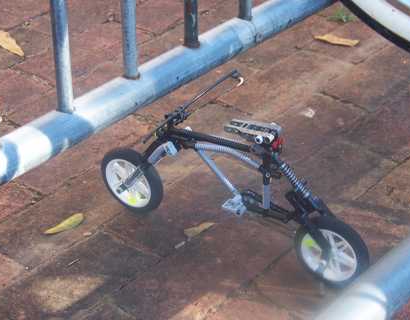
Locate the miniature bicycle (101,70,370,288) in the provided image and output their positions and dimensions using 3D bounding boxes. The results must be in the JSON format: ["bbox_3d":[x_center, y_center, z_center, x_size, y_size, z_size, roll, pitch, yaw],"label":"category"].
[{"bbox_3d":[0.021,0.021,1.235,0.337,0.172,0.158,19,41,30],"label":"miniature bicycle"}]

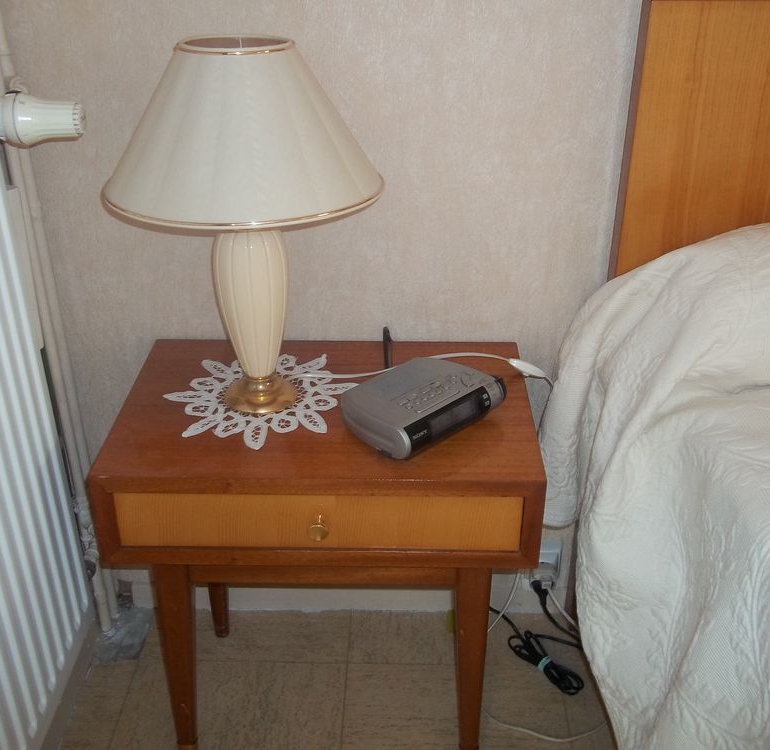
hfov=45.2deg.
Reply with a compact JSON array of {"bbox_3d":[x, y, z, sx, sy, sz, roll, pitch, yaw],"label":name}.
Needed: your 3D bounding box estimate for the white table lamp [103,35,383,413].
[{"bbox_3d":[-0.139,-0.141,0.958,0.277,0.381,0.277,0,30,1],"label":"white table lamp"}]

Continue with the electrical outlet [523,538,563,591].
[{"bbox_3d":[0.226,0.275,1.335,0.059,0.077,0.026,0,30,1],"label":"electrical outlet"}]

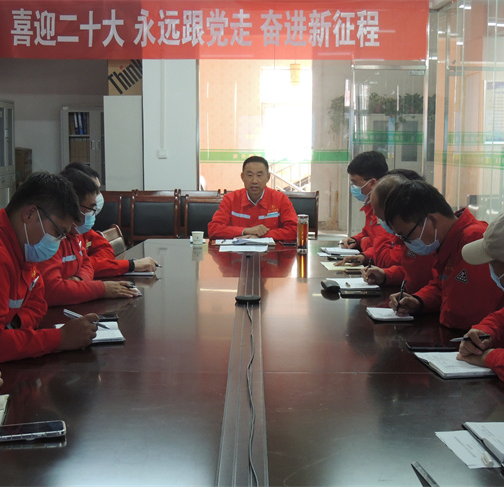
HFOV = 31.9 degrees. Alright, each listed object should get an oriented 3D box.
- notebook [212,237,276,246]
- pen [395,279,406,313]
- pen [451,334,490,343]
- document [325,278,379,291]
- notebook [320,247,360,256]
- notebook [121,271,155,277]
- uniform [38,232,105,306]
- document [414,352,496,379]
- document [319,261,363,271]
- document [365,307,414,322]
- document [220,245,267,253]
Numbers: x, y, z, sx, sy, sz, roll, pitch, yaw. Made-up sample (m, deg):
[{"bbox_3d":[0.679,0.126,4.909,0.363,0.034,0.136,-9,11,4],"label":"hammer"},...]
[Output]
[{"bbox_3d":[-0.050,-0.013,5.866,0.380,0.026,0.250,0,6,0],"label":"notebook"},{"bbox_3d":[0.568,0.201,3.370,0.011,0.133,0.011,16,-15,5],"label":"pen"},{"bbox_3d":[0.686,0.298,2.771,0.137,0.011,0.011,-7,8,-12],"label":"pen"},{"bbox_3d":[0.462,0.187,4.040,0.215,0.013,0.260,0,7,0],"label":"document"},{"bbox_3d":[0.545,0.049,5.370,0.190,0.016,0.250,1,7,7],"label":"notebook"},{"bbox_3d":[-0.580,0.147,4.495,0.190,0.016,0.170,0,6,0],"label":"notebook"},{"bbox_3d":[-0.890,0.182,3.895,0.510,0.550,0.510,2,7,14],"label":"uniform"},{"bbox_3d":[0.627,0.356,2.609,0.210,0.012,0.285,-1,7,-6],"label":"document"},{"bbox_3d":[0.498,0.122,4.744,0.210,0.008,0.280,0,6,3],"label":"document"},{"bbox_3d":[0.530,0.268,3.354,0.145,0.012,0.222,0,7,-3],"label":"document"},{"bbox_3d":[-0.049,0.030,5.401,0.295,0.006,0.260,0,7,0],"label":"document"}]

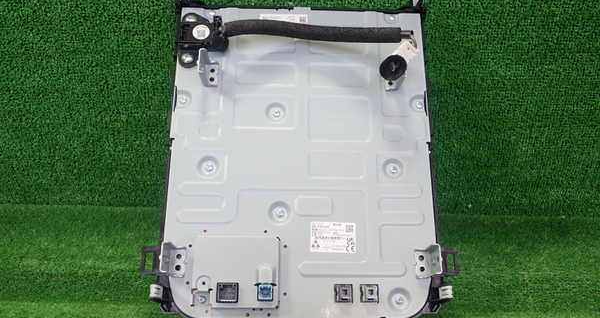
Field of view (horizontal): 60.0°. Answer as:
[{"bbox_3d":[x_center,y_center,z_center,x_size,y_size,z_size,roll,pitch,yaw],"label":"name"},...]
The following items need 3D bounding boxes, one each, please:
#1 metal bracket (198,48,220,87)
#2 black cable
[{"bbox_3d":[-0.082,-0.081,0.469,0.015,0.024,0.028,1,-16,-2],"label":"metal bracket"},{"bbox_3d":[0.016,-0.118,0.482,0.174,0.019,0.017,1,-19,-2],"label":"black cable"}]

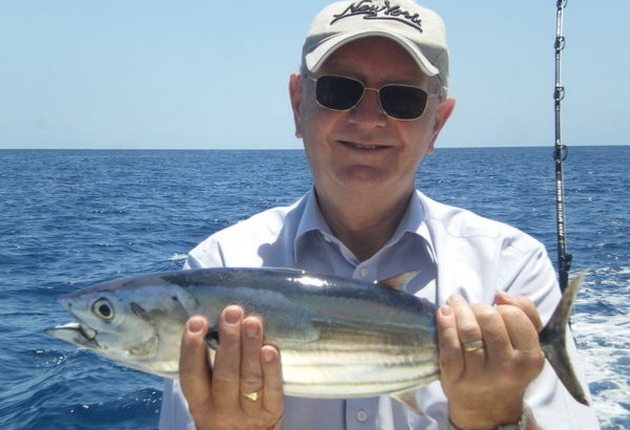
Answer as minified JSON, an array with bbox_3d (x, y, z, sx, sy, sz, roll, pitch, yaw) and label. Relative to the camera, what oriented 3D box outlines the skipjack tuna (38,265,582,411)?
[{"bbox_3d":[0.003,0.113,1.430,0.485,0.128,0.078,3,2,-3],"label":"skipjack tuna"}]

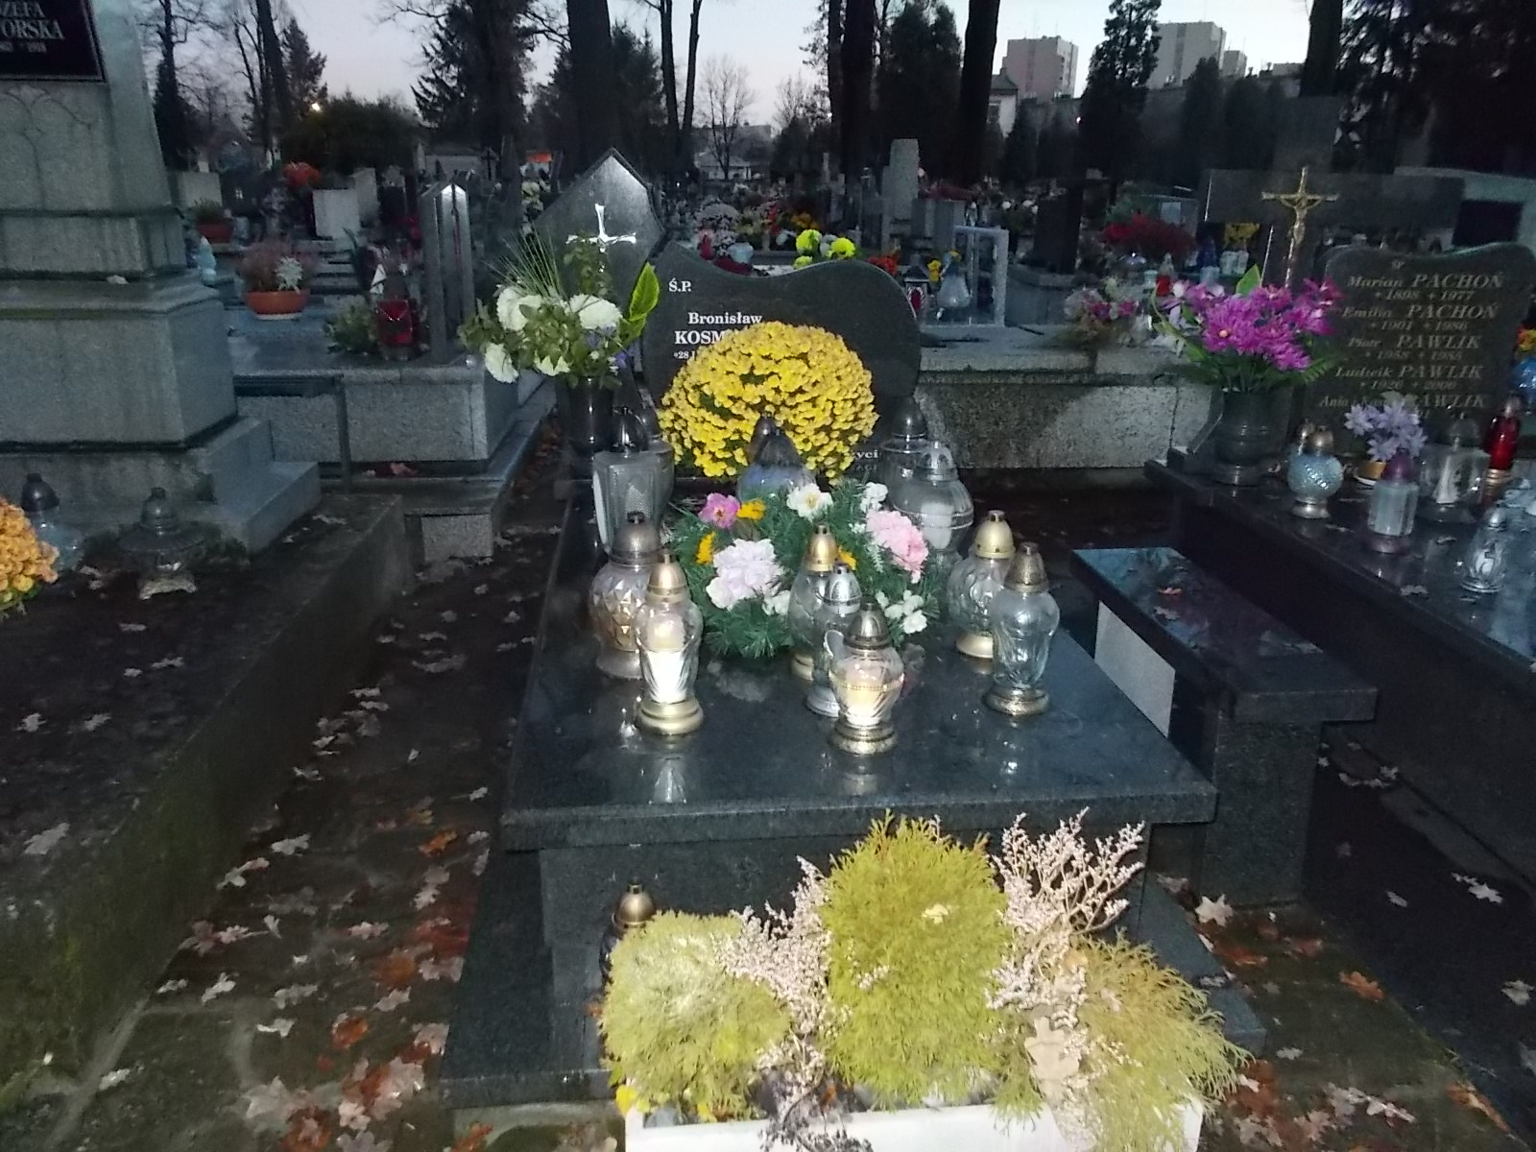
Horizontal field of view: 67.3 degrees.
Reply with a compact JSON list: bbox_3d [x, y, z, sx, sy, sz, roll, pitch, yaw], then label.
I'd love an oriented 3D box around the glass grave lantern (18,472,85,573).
[{"bbox_3d":[-1.765,-0.110,2.818,0.173,0.277,0.173,-1,18,-5],"label":"glass grave lantern"}]

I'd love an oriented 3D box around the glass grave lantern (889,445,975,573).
[{"bbox_3d":[0.363,-0.155,2.547,0.183,0.281,0.183,-1,18,-5],"label":"glass grave lantern"}]

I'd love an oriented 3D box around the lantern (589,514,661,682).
[{"bbox_3d":[-0.255,0.026,2.082,0.132,0.291,0.132,0,20,0],"label":"lantern"}]

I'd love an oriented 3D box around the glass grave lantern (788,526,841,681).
[{"bbox_3d":[0.089,0.043,2.064,0.098,0.276,0.098,0,20,0],"label":"glass grave lantern"}]

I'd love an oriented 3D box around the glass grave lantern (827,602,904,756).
[{"bbox_3d":[0.149,0.149,1.729,0.113,0.213,0.113,-1,18,-5],"label":"glass grave lantern"}]

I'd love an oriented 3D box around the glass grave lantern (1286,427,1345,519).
[{"bbox_3d":[1.491,-0.283,3.129,0.134,0.234,0.134,-1,18,-5],"label":"glass grave lantern"}]

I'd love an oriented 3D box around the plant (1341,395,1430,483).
[{"bbox_3d":[1.893,-0.418,3.536,0.257,0.251,0.219,0,20,0],"label":"plant"}]

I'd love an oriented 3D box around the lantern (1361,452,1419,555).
[{"bbox_3d":[1.530,-0.181,2.815,0.114,0.237,0.114,-1,18,-5],"label":"lantern"}]

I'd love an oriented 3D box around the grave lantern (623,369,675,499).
[{"bbox_3d":[-0.285,-0.261,2.689,0.137,0.345,0.137,-2,18,-6],"label":"grave lantern"}]

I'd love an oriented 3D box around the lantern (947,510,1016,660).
[{"bbox_3d":[0.400,0.011,2.087,0.148,0.255,0.148,-1,18,-5],"label":"lantern"}]

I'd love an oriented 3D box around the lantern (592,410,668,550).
[{"bbox_3d":[-0.316,-0.207,2.589,0.135,0.340,0.135,-6,19,-20],"label":"lantern"}]

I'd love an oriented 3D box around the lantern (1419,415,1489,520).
[{"bbox_3d":[1.837,-0.290,3.096,0.119,0.269,0.119,-1,18,-5],"label":"lantern"}]

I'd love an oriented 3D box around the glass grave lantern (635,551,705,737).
[{"bbox_3d":[-0.160,0.103,1.852,0.110,0.291,0.110,-1,18,-5],"label":"glass grave lantern"}]

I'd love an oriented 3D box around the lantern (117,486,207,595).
[{"bbox_3d":[-1.483,-0.091,2.820,0.214,0.245,0.214,-1,18,-5],"label":"lantern"}]

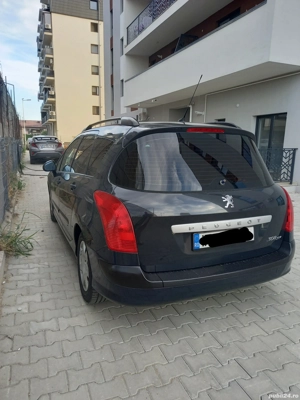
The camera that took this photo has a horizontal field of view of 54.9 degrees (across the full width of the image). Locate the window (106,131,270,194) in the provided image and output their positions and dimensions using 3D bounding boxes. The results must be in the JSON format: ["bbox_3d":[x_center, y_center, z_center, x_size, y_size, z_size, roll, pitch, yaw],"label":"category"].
[{"bbox_3d":[0.432,-0.271,2.180,1.350,0.430,0.190,-4,-10,-23],"label":"window"}]

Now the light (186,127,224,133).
[{"bbox_3d":[0.419,-0.519,2.163,0.330,0.040,0.040,-4,12,-23],"label":"light"}]

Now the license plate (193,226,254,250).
[{"bbox_3d":[0.532,0.269,2.033,0.520,0.115,0.020,-4,8,-23],"label":"license plate"}]

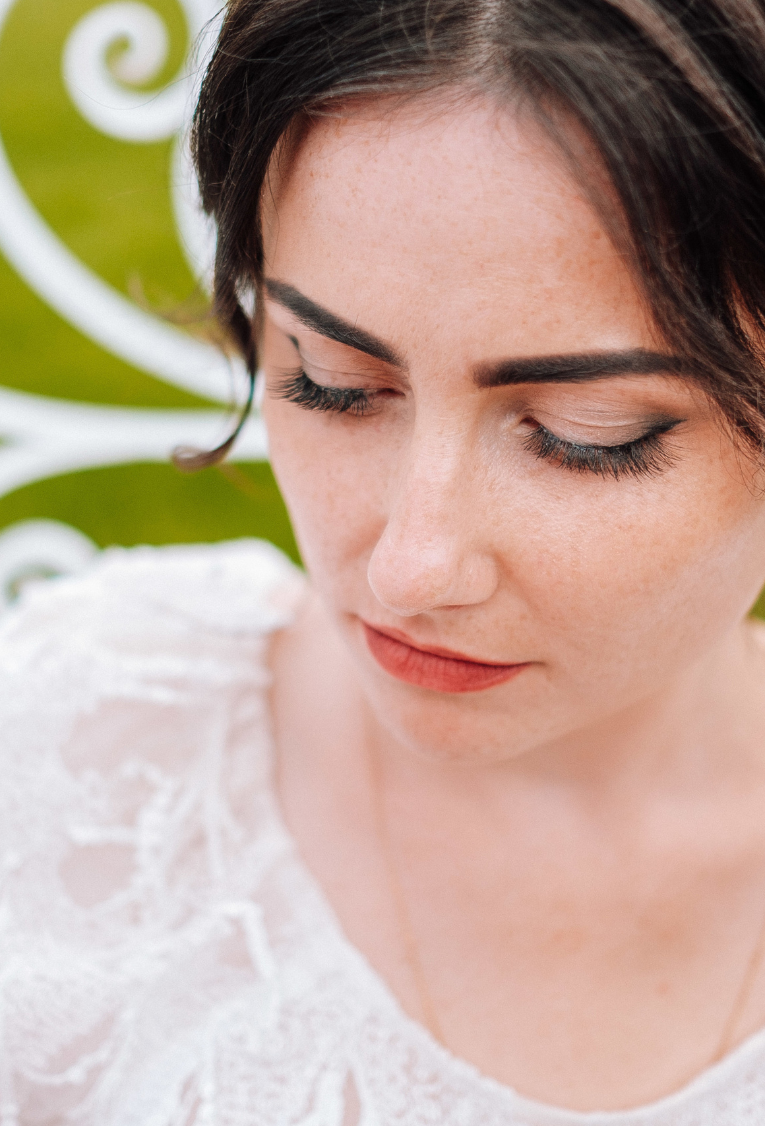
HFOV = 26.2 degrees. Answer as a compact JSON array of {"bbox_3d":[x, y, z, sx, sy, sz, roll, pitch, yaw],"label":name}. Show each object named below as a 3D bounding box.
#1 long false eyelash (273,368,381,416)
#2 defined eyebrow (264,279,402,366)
[{"bbox_3d":[-0.016,-0.046,0.446,0.033,0.009,0.011,23,41,30],"label":"long false eyelash"},{"bbox_3d":[-0.014,-0.064,0.427,0.046,0.015,0.010,23,41,30],"label":"defined eyebrow"}]

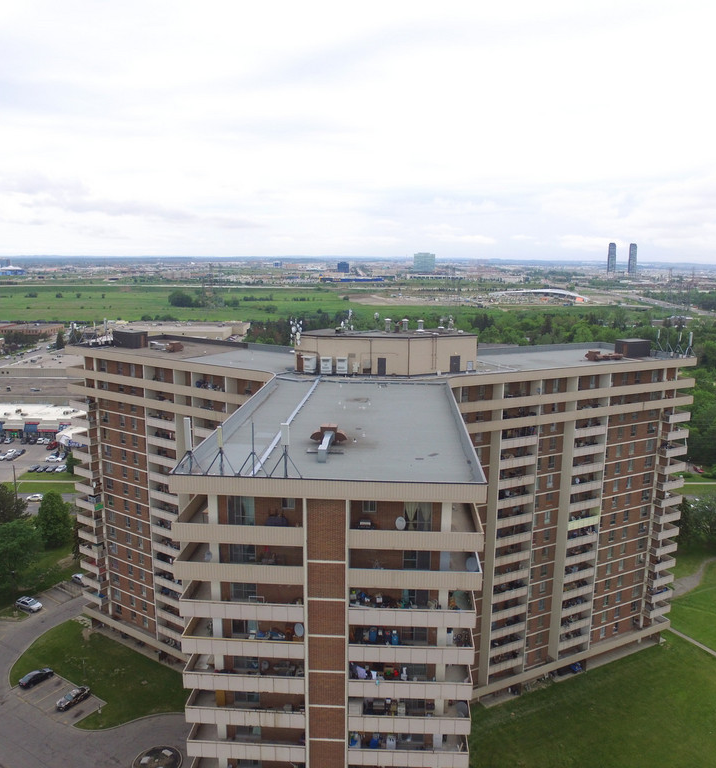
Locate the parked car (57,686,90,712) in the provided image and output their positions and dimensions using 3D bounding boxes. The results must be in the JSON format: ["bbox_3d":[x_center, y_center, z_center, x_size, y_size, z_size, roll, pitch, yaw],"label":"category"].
[{"bbox_3d":[-41.783,46.128,86.955,1.830,1.470,4.750,9,14,34],"label":"parked car"}]

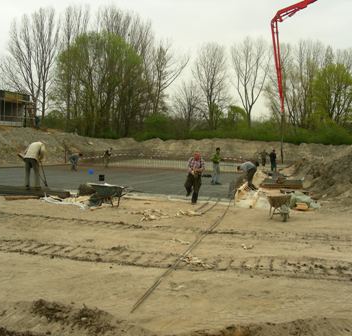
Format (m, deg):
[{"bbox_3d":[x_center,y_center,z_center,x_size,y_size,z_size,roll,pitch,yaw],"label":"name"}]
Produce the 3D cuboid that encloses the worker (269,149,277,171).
[{"bbox_3d":[7.570,-0.556,38.500,0.550,1.730,0.400,-1,2,-18],"label":"worker"}]

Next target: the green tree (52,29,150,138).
[{"bbox_3d":[-11.053,-12.225,72.000,13.400,15.600,12.500,0,2,-9],"label":"green tree"}]

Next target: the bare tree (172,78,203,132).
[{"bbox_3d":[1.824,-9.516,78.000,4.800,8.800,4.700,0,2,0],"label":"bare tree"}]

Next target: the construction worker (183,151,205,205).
[{"bbox_3d":[0.609,0.323,16.200,0.650,1.750,0.550,0,3,7],"label":"construction worker"}]

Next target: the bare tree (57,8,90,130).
[{"bbox_3d":[-13.756,-13.487,66.000,5.200,16.800,5.000,0,3,0],"label":"bare tree"}]

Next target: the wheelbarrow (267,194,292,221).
[{"bbox_3d":[2.641,1.008,12.550,0.620,0.660,1.350,0,2,3],"label":"wheelbarrow"}]

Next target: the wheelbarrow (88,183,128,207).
[{"bbox_3d":[-2.082,0.861,15.400,1.380,0.700,0.680,0,3,0],"label":"wheelbarrow"}]

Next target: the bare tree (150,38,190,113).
[{"bbox_3d":[-1.022,-11.648,67.000,5.100,11.200,4.800,0,3,0],"label":"bare tree"}]

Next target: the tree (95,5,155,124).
[{"bbox_3d":[-6.911,-13.353,66.000,8.000,16.800,7.500,0,3,0],"label":"tree"}]

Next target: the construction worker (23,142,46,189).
[{"bbox_3d":[-4.719,-0.083,16.400,0.720,1.580,0.600,-2,3,-41],"label":"construction worker"}]

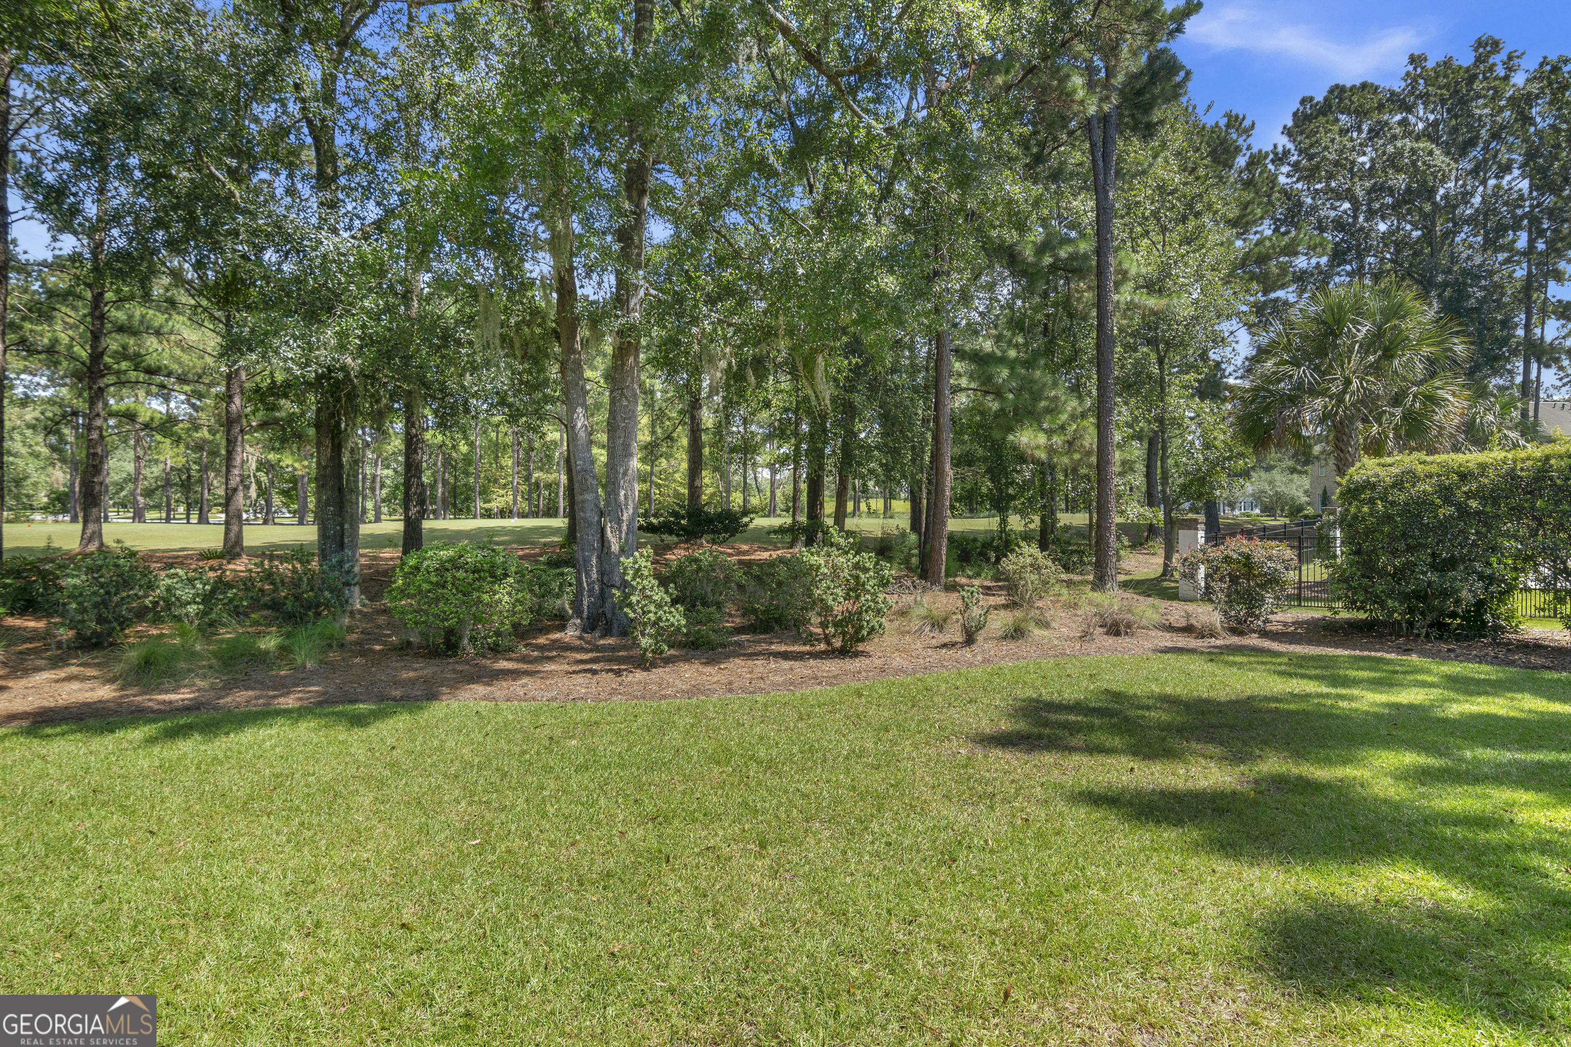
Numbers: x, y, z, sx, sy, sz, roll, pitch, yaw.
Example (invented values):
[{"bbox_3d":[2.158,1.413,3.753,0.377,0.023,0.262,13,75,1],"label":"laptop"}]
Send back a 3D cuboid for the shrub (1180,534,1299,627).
[{"bbox_3d":[6.301,0.844,9.700,1.480,1.279,1.380,0,0,0],"label":"shrub"}]

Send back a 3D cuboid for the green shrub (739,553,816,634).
[{"bbox_3d":[-0.132,1.011,10.000,1.150,1.160,1.050,0,0,-1],"label":"green shrub"}]

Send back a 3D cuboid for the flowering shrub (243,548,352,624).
[{"bbox_3d":[-7.319,0.951,10.500,1.420,1.126,1.250,0,0,0],"label":"flowering shrub"}]

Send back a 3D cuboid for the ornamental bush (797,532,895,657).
[{"bbox_3d":[0.745,0.844,8.650,1.200,1.540,1.100,0,0,5],"label":"ornamental bush"}]

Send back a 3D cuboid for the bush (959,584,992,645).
[{"bbox_3d":[2.513,1.204,9.250,0.420,0.780,0.400,0,0,15],"label":"bush"}]

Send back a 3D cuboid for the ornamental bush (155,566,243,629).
[{"bbox_3d":[-8.563,1.076,10.200,1.120,0.897,1.000,0,0,0],"label":"ornamental bush"}]

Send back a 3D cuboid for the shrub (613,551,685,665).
[{"bbox_3d":[-1.530,0.944,7.950,0.800,1.330,0.700,0,0,-11],"label":"shrub"}]

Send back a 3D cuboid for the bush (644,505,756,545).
[{"bbox_3d":[-2.231,0.046,17.500,2.850,1.020,2.300,0,0,-7],"label":"bush"}]

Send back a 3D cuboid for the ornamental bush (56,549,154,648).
[{"bbox_3d":[-8.863,0.952,9.100,1.000,1.270,1.000,0,0,-44],"label":"ornamental bush"}]

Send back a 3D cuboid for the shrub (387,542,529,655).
[{"bbox_3d":[-3.748,0.865,8.000,1.520,1.280,1.380,0,0,0],"label":"shrub"}]

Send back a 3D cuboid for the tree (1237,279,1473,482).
[{"bbox_3d":[13.868,-2.300,17.000,4.500,7.100,4.500,0,0,39],"label":"tree"}]

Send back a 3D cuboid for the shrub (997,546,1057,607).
[{"bbox_3d":[4.018,0.887,11.600,0.980,1.040,0.930,0,0,0],"label":"shrub"}]

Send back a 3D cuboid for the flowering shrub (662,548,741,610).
[{"bbox_3d":[-1.216,0.853,10.100,1.170,0.959,1.050,0,0,0],"label":"flowering shrub"}]

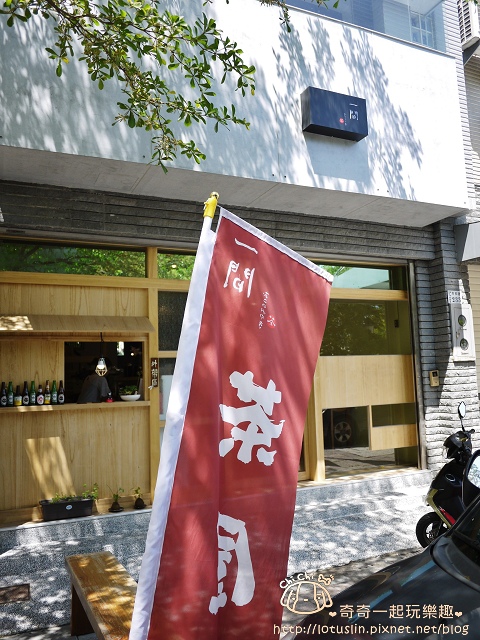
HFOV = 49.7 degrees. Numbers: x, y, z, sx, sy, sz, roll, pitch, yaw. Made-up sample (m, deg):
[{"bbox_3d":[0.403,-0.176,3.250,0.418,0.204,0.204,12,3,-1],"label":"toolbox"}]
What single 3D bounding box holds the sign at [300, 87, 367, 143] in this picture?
[{"bbox_3d":[0.971,-2.089,5.285,0.672,0.387,0.169,1,-6,-23],"label":"sign"}]

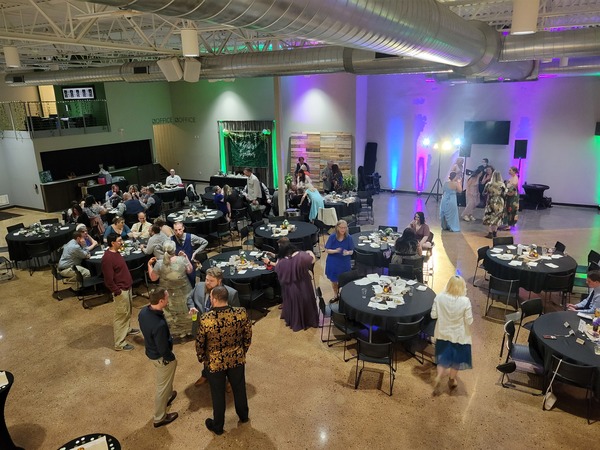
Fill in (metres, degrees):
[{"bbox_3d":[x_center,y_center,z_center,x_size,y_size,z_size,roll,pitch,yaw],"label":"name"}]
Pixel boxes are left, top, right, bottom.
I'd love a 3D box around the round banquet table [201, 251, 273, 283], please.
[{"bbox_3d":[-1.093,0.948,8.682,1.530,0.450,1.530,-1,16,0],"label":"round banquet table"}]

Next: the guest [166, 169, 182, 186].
[{"bbox_3d":[-4.562,-1.369,16.460,0.570,1.300,0.750,-3,17,-3],"label":"guest"}]

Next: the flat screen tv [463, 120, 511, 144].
[{"bbox_3d":[6.483,-3.193,15.644,1.460,0.820,0.080,7,18,28],"label":"flat screen tv"}]

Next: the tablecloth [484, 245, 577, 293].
[{"bbox_3d":[4.399,0.984,8.682,1.550,0.760,1.550,-1,16,0],"label":"tablecloth"}]

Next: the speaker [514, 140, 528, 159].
[{"bbox_3d":[7.181,-2.451,14.708,0.400,0.620,0.370,5,17,23],"label":"speaker"}]

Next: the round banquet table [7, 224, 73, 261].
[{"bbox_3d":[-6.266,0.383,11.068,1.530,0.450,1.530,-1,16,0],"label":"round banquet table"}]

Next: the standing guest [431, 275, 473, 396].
[{"bbox_3d":[1.980,1.400,5.821,0.540,1.620,0.460,1,16,10],"label":"standing guest"}]

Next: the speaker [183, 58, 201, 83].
[{"bbox_3d":[-2.573,-3.697,10.786,0.400,0.570,0.360,-10,42,-29],"label":"speaker"}]

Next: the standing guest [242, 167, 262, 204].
[{"bbox_3d":[-1.467,-0.911,13.910,0.580,1.710,0.500,-8,18,-21],"label":"standing guest"}]

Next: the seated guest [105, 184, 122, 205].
[{"bbox_3d":[-5.716,-0.634,14.186,0.540,1.280,0.750,-6,17,-17],"label":"seated guest"}]

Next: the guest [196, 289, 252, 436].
[{"bbox_3d":[-0.874,1.557,5.247,0.600,1.810,0.420,-7,17,-17],"label":"guest"}]

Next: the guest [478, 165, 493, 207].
[{"bbox_3d":[5.575,-0.946,13.492,0.500,1.620,0.400,10,20,35],"label":"guest"}]

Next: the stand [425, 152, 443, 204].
[{"bbox_3d":[4.876,-1.696,15.780,0.850,1.900,0.800,7,18,28],"label":"stand"}]

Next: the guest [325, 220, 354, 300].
[{"bbox_3d":[0.755,0.675,8.527,0.540,1.630,0.380,-5,17,-11],"label":"guest"}]

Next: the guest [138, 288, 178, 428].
[{"bbox_3d":[-1.662,1.543,5.492,0.480,1.750,0.500,-15,21,-38],"label":"guest"}]

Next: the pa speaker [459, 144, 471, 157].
[{"bbox_3d":[5.507,-2.577,14.935,0.390,0.600,0.350,7,19,26],"label":"pa speaker"}]

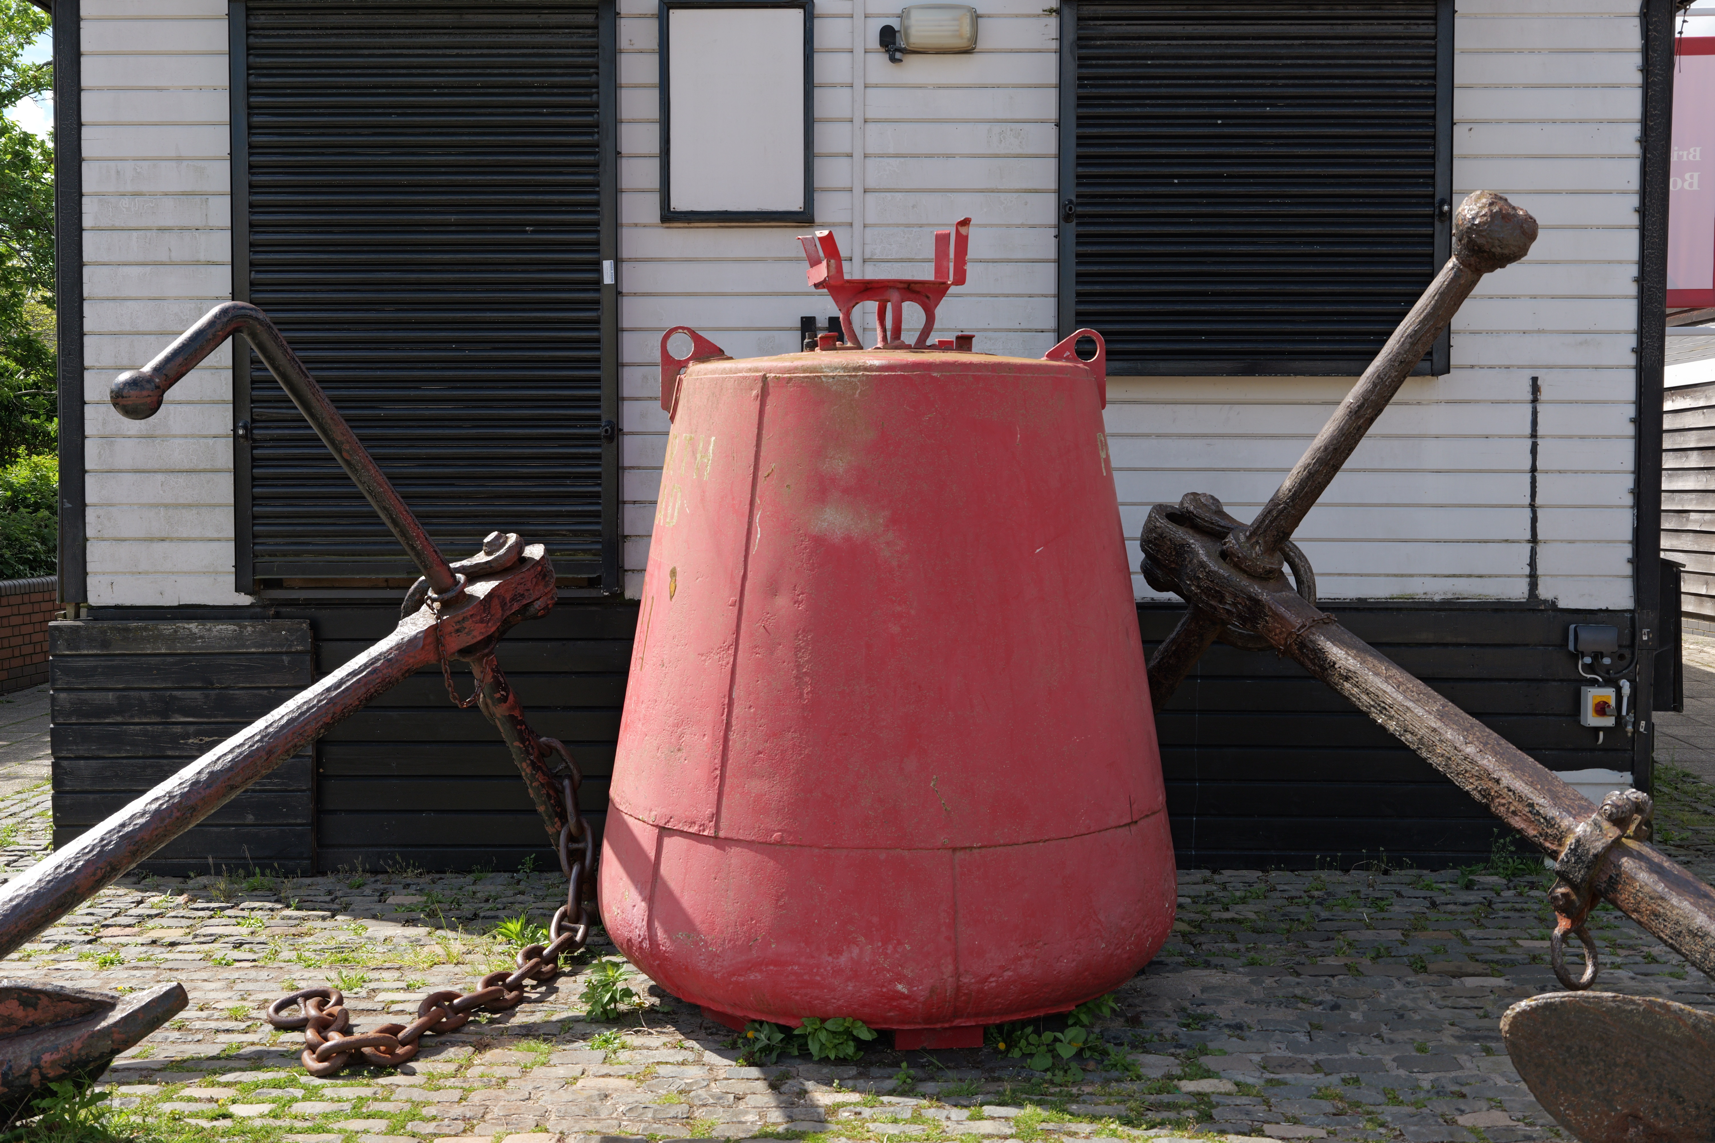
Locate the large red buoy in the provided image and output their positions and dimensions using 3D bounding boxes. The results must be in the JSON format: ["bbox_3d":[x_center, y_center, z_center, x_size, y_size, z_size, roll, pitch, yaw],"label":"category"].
[{"bbox_3d":[0.085,0.122,5.510,1.650,2.250,1.650,0,2,0],"label":"large red buoy"}]

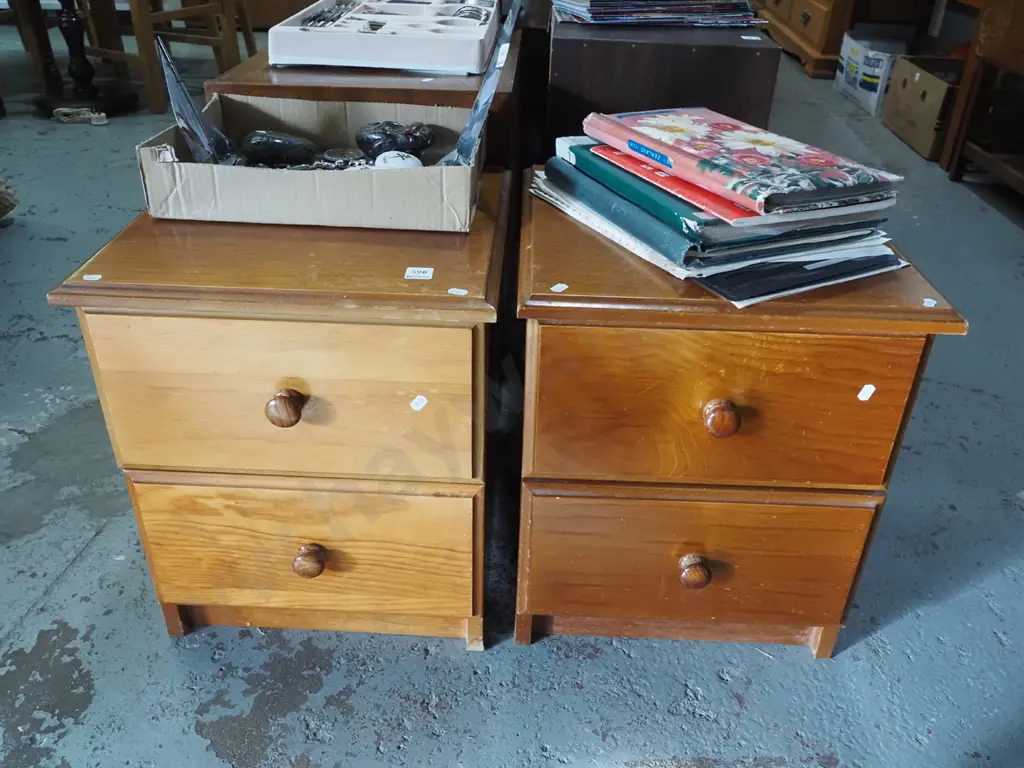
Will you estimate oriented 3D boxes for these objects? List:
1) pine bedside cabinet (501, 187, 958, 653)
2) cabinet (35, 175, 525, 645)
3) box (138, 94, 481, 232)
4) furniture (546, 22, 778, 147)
[{"bbox_3d":[0.223,0.034,1.115,0.435,0.518,0.443,2,32,1],"label":"pine bedside cabinet"},{"bbox_3d":[-0.231,0.023,1.111,0.435,0.518,0.443,2,32,1],"label":"cabinet"},{"bbox_3d":[-0.232,-0.292,1.064,0.385,0.088,0.250,3,32,2],"label":"box"},{"bbox_3d":[0.259,-0.390,1.688,0.363,0.650,0.440,4,32,3],"label":"furniture"}]

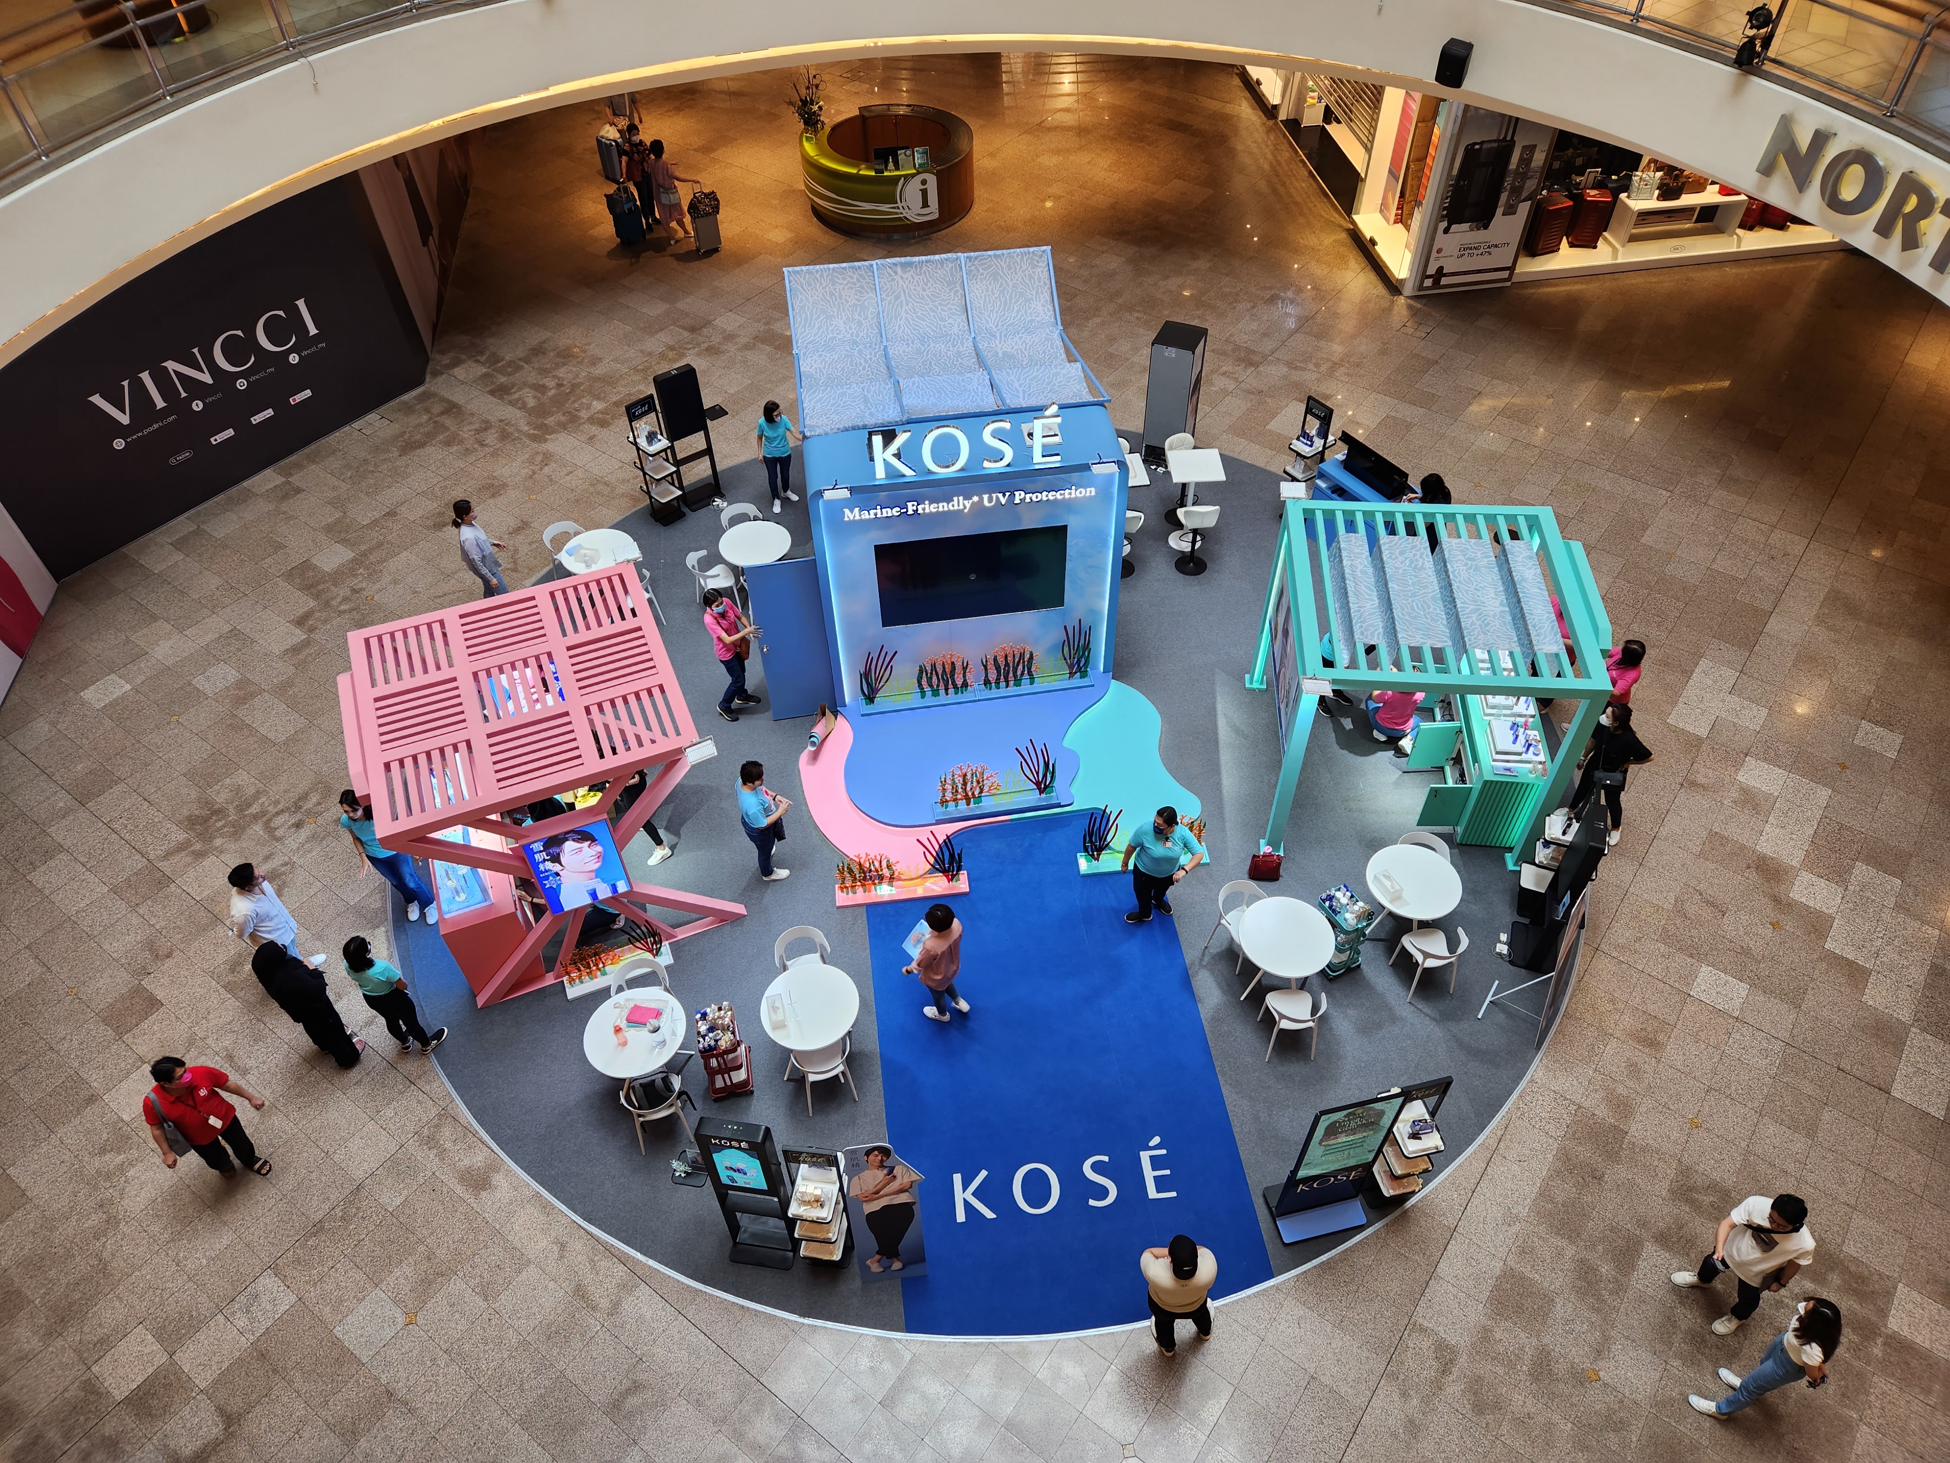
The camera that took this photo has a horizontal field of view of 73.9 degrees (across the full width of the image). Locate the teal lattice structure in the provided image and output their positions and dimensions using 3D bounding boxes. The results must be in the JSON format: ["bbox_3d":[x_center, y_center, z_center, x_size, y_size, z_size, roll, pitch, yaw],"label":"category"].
[{"bbox_3d":[4.170,-0.461,12.317,2.600,2.420,2.410,3,47,5],"label":"teal lattice structure"}]

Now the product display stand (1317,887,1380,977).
[{"bbox_3d":[3.195,1.753,11.382,0.310,0.800,0.440,-20,49,-16],"label":"product display stand"}]

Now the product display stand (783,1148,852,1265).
[{"bbox_3d":[-1.090,3.377,9.269,0.400,1.620,0.360,5,48,6],"label":"product display stand"}]

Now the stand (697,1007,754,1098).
[{"bbox_3d":[-2.102,2.698,10.894,0.350,0.800,0.450,-9,47,-7],"label":"stand"}]

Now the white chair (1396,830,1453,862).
[{"bbox_3d":[4.080,1.350,12.012,0.510,0.740,0.490,21,50,20],"label":"white chair"}]

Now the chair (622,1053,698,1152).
[{"bbox_3d":[-2.595,3.058,10.609,0.510,0.740,0.490,-12,47,-10],"label":"chair"}]

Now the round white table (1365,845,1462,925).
[{"bbox_3d":[3.834,1.555,11.537,0.800,0.740,0.800,-1,46,1],"label":"round white table"}]

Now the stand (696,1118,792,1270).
[{"bbox_3d":[-1.620,3.276,9.299,0.480,1.840,0.400,5,47,7],"label":"stand"}]

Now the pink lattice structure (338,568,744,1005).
[{"bbox_3d":[-3.862,0.467,11.648,2.650,2.400,2.470,-18,48,-15],"label":"pink lattice structure"}]

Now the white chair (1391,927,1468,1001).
[{"bbox_3d":[3.944,1.950,11.206,0.530,0.760,0.510,-9,47,-7],"label":"white chair"}]

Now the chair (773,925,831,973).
[{"bbox_3d":[-1.408,2.058,11.085,0.520,0.740,0.490,-12,48,-9],"label":"chair"}]

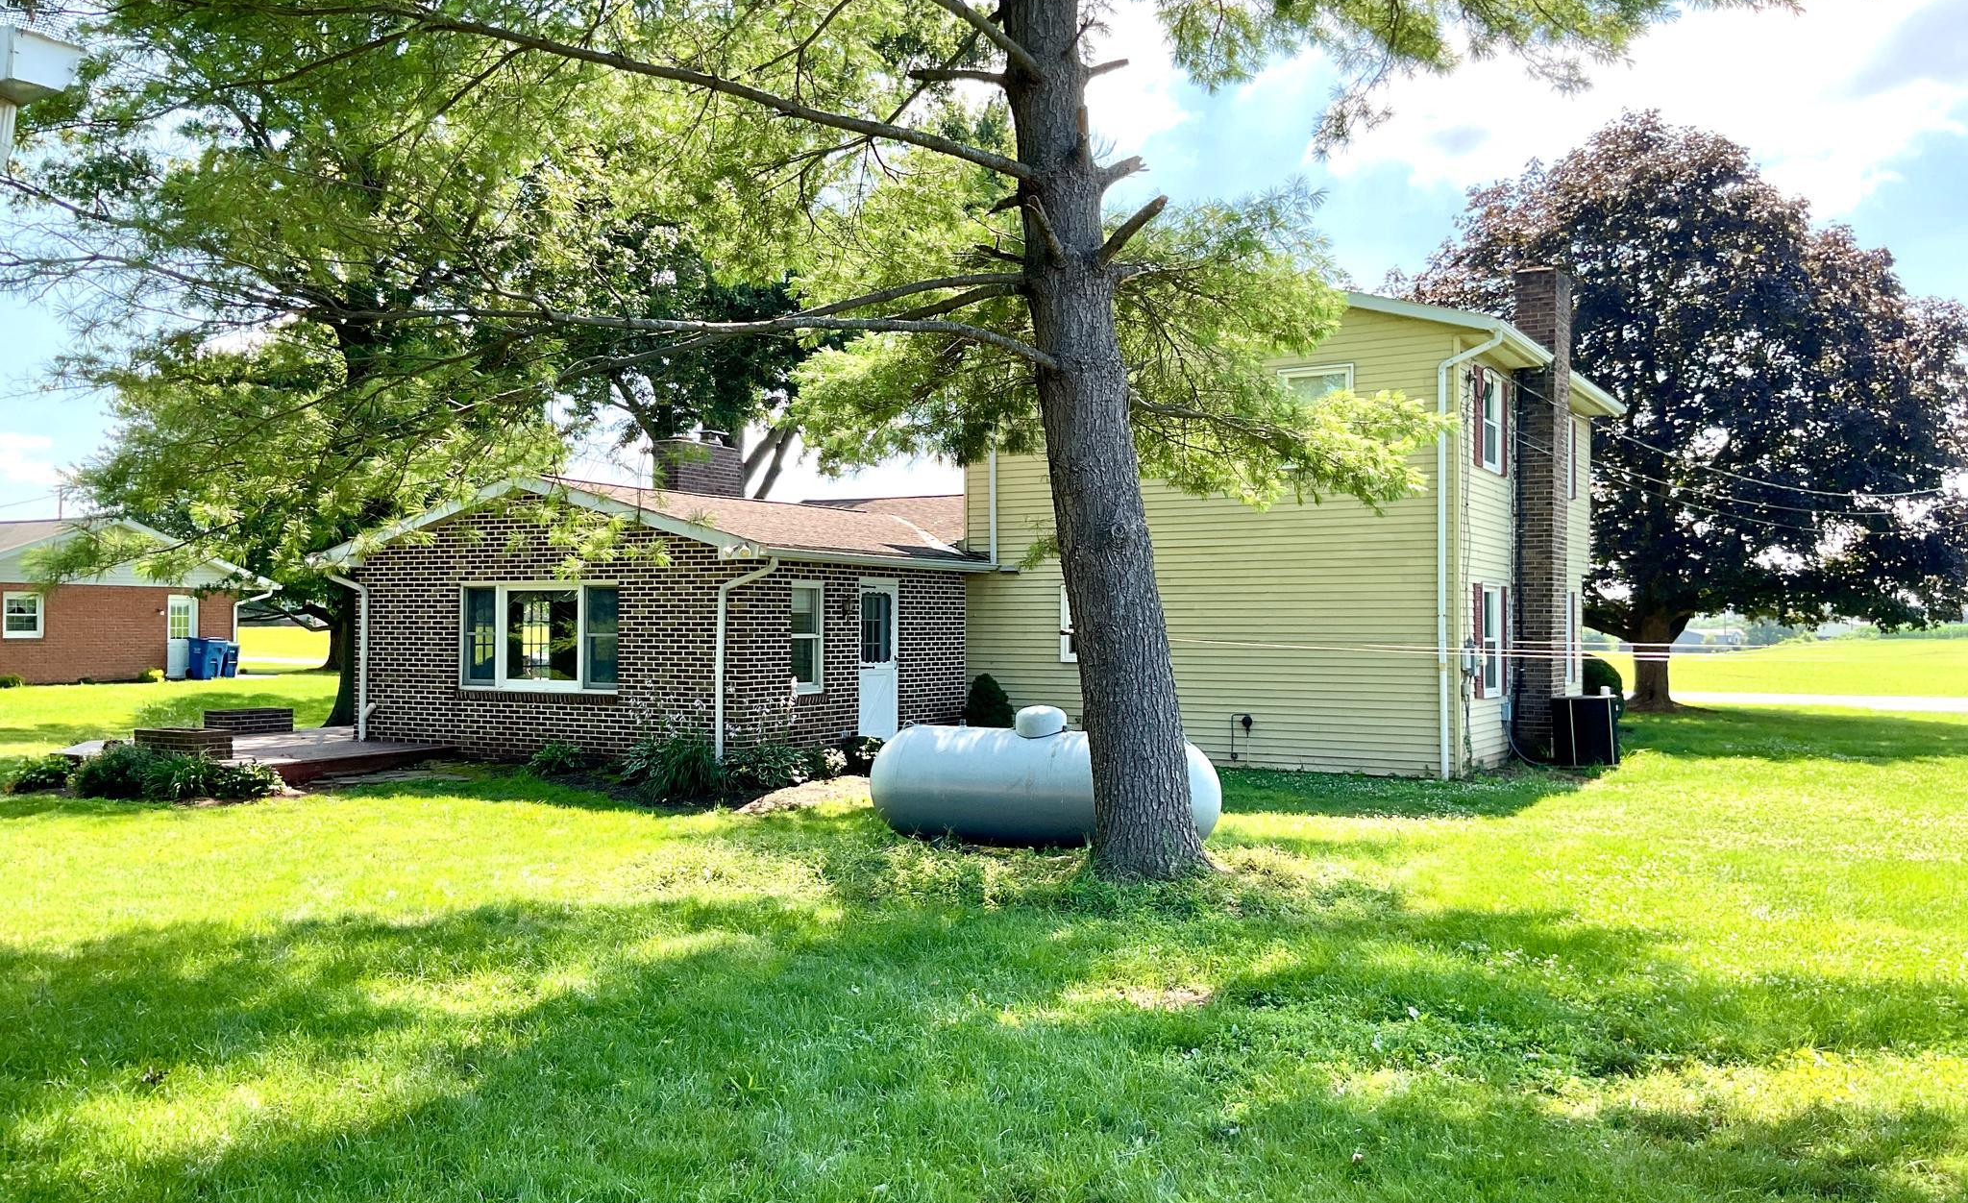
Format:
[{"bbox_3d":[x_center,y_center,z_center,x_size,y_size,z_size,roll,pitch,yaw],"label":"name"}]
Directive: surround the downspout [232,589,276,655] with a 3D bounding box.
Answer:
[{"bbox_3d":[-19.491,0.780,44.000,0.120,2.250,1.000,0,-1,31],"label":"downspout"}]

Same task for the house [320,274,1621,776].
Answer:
[{"bbox_3d":[0.942,-1.098,23.739,13.650,6.430,13.800,0,-1,31],"label":"house"}]

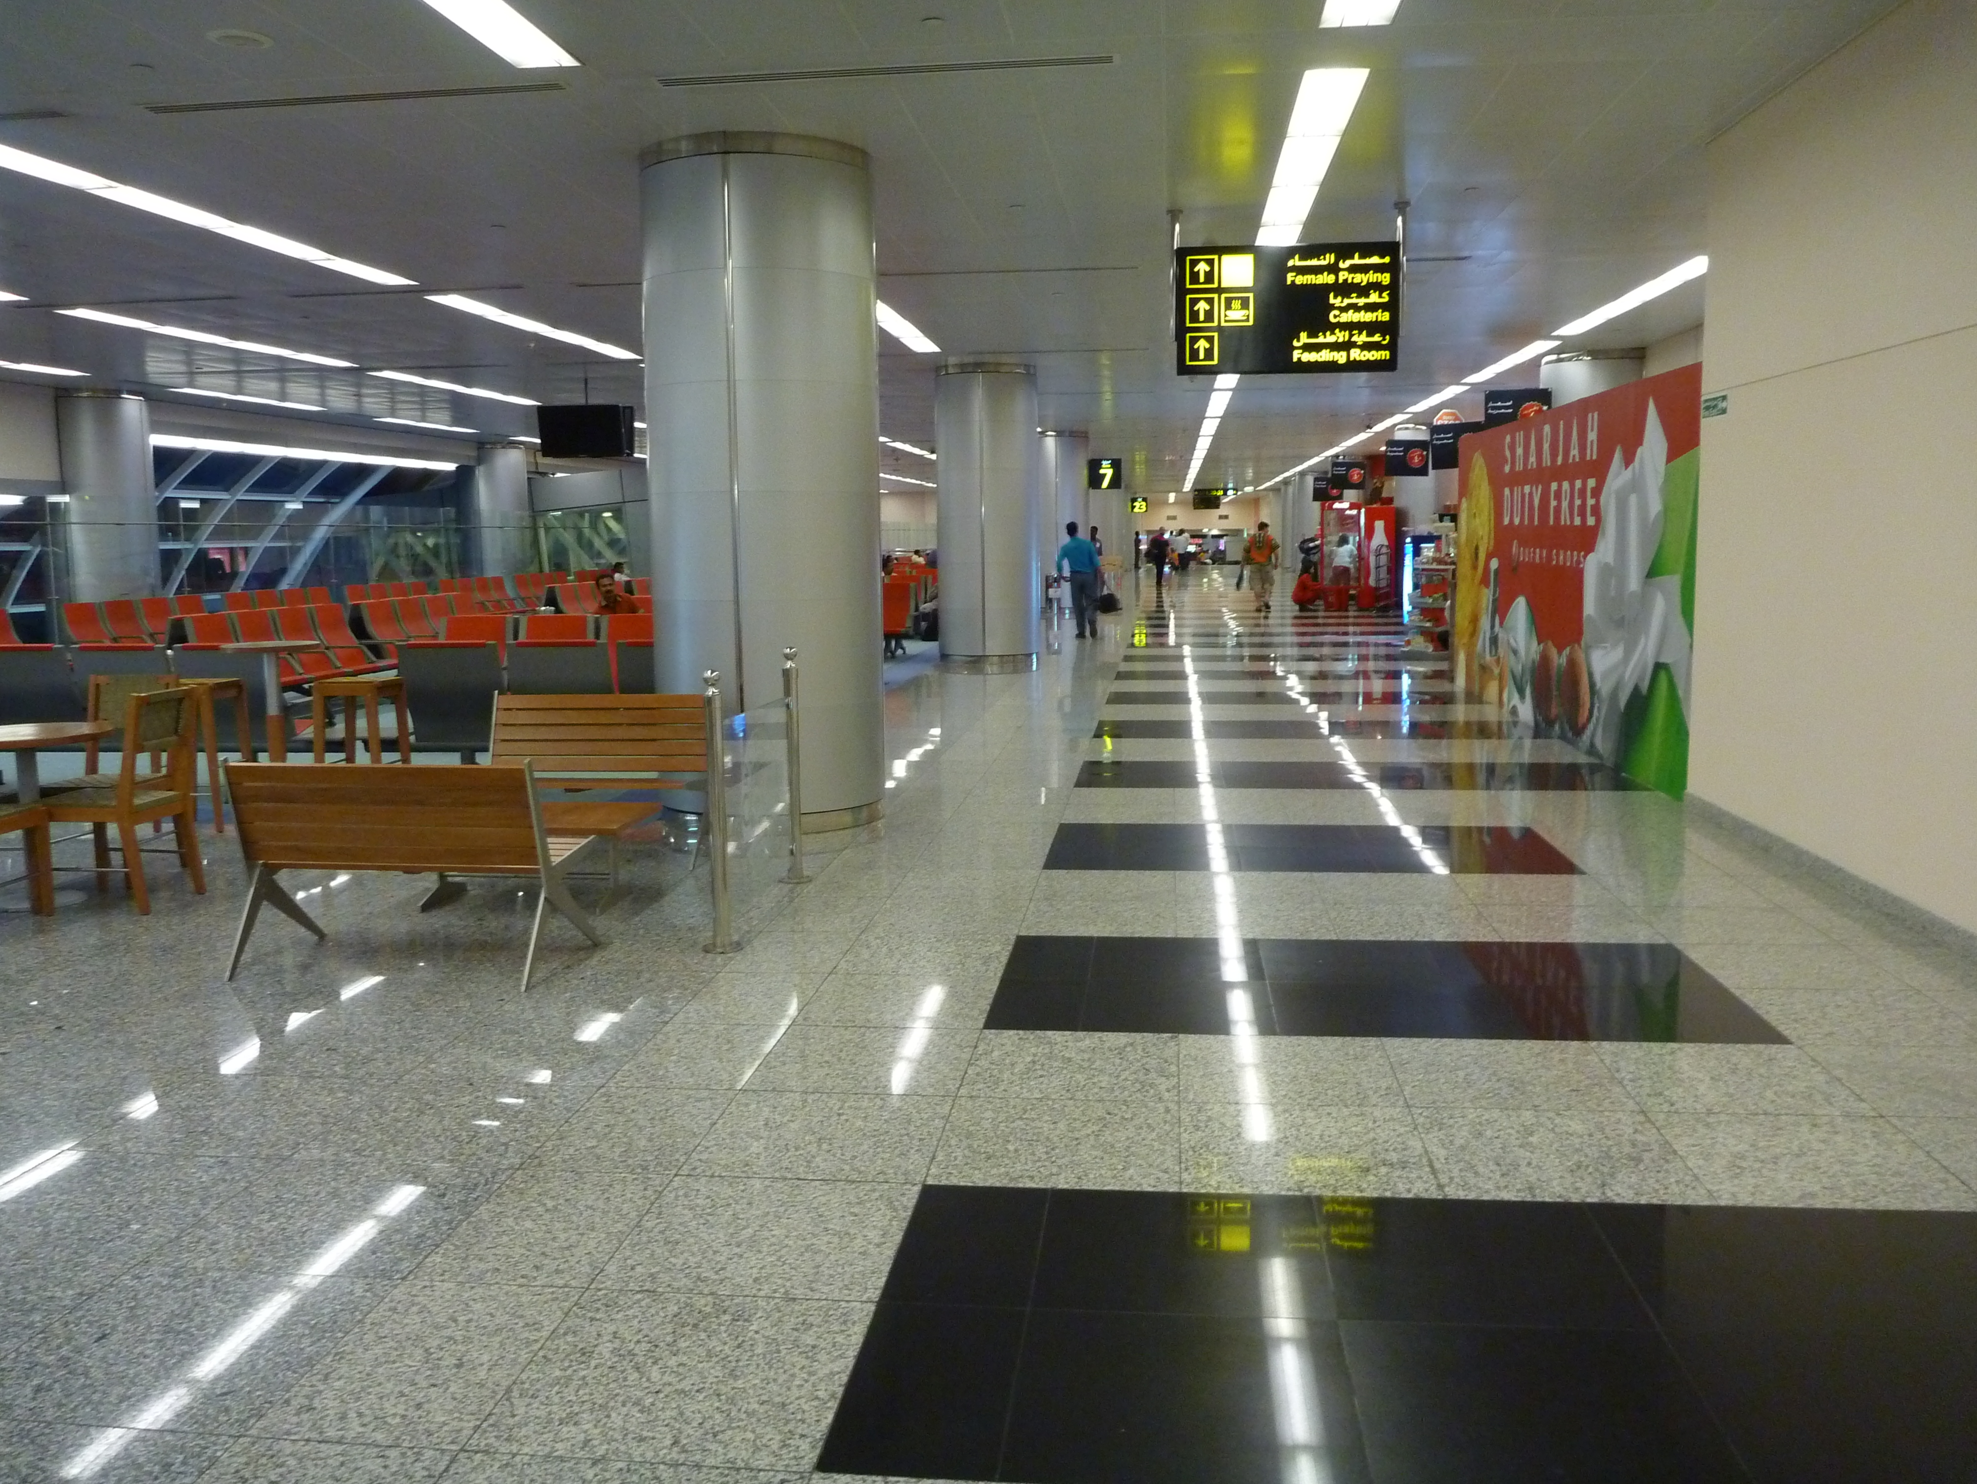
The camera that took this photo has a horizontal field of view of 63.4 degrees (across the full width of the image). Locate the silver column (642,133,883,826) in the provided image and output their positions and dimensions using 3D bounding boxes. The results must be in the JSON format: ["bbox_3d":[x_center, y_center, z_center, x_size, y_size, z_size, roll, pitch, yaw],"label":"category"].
[{"bbox_3d":[-1.217,-1.337,8.726,1.230,3.520,1.230,0,7,7],"label":"silver column"}]

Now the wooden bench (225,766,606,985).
[{"bbox_3d":[-2.103,0.413,5.879,1.150,0.800,0.750,0,7,7],"label":"wooden bench"}]

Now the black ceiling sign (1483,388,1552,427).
[{"bbox_3d":[5.559,-3.411,16.803,0.665,0.560,0.050,0,7,7],"label":"black ceiling sign"}]

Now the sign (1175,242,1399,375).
[{"bbox_3d":[1.853,-2.674,9.934,1.348,0.780,0.130,0,7,7],"label":"sign"}]

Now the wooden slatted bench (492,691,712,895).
[{"bbox_3d":[-1.915,0.174,7.724,1.140,0.800,0.750,0,7,7],"label":"wooden slatted bench"}]

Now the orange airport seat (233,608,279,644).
[{"bbox_3d":[-6.089,-0.655,13.996,0.700,0.950,0.630,0,7,7],"label":"orange airport seat"}]

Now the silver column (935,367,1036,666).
[{"bbox_3d":[-0.003,-2.771,19.634,1.240,3.540,1.240,0,7,7],"label":"silver column"}]

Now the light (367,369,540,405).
[{"bbox_3d":[-6.677,-4.498,20.389,0.280,0.090,4.483,0,7,7],"label":"light"}]

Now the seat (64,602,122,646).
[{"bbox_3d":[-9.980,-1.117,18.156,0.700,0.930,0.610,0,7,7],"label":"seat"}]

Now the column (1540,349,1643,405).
[{"bbox_3d":[7.141,-2.771,18.916,1.240,3.540,1.240,0,7,7],"label":"column"}]

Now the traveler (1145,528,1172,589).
[{"bbox_3d":[4.787,-5.199,45.056,0.550,1.700,0.420,0,7,7],"label":"traveler"}]

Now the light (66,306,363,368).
[{"bbox_3d":[-7.259,-3.835,15.296,0.280,0.090,4.473,0,7,7],"label":"light"}]

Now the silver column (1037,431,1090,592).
[{"bbox_3d":[1.393,-4.303,31.605,1.210,3.494,1.210,0,7,7],"label":"silver column"}]

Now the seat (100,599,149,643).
[{"bbox_3d":[-9.083,-1.055,17.390,0.700,0.950,0.630,0,7,7],"label":"seat"}]

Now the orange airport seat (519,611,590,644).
[{"bbox_3d":[-3.517,-0.509,12.616,0.630,0.950,0.700,0,7,7],"label":"orange airport seat"}]

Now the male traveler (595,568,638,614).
[{"bbox_3d":[-3.864,-1.107,16.488,0.550,1.150,0.750,0,7,7],"label":"male traveler"}]

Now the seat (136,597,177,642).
[{"bbox_3d":[-9.012,-1.136,18.007,0.700,0.950,0.630,0,7,7],"label":"seat"}]

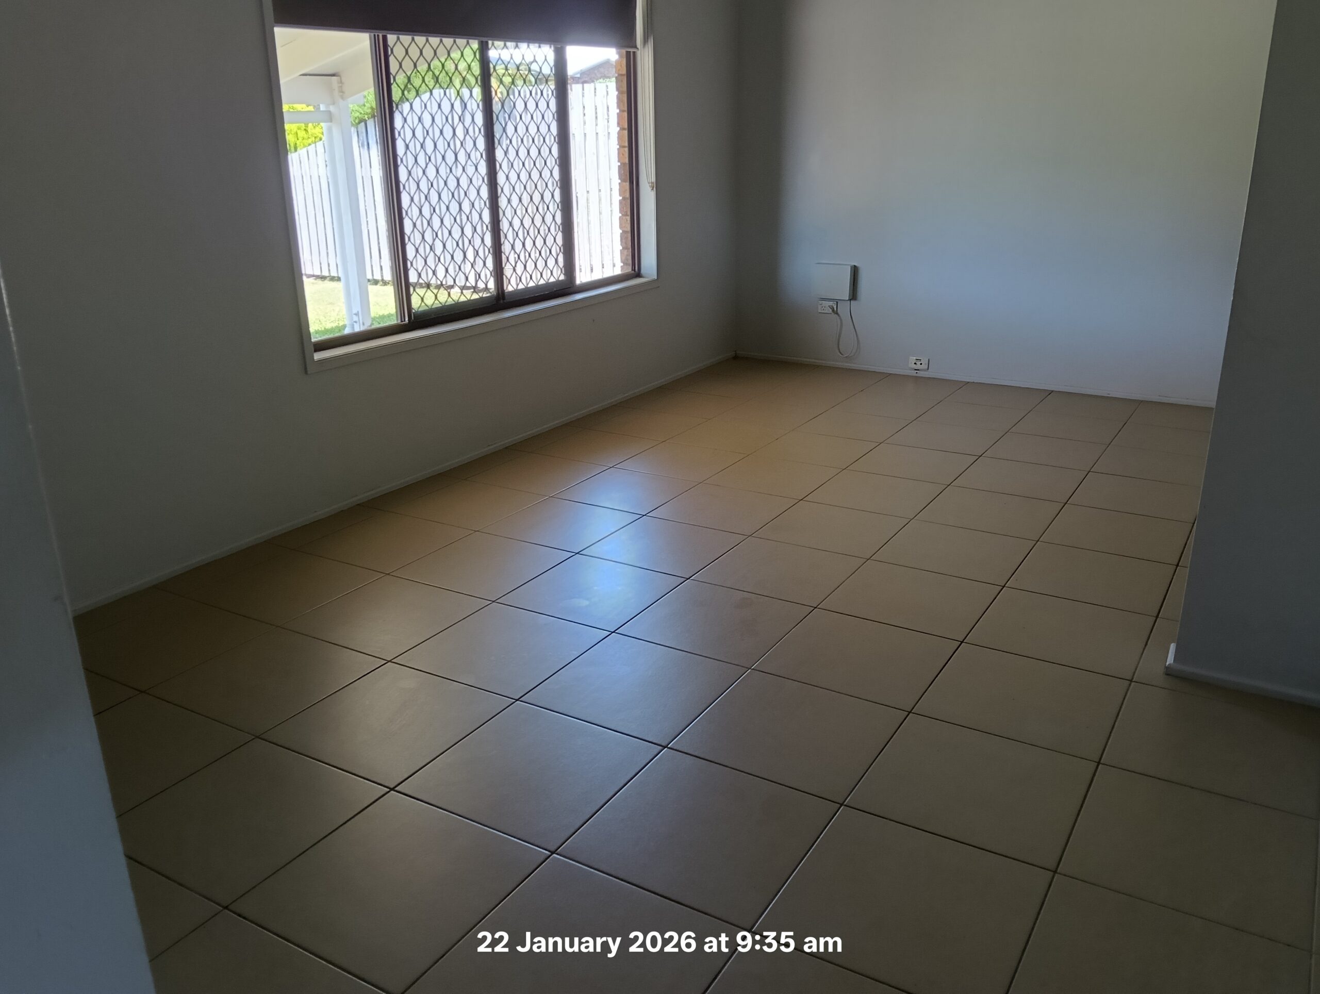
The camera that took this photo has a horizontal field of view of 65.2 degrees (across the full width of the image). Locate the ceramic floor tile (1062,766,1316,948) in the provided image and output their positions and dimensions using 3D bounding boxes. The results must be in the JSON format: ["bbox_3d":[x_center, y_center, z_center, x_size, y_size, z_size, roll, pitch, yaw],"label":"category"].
[{"bbox_3d":[1.127,0.743,2.171,0.459,0.010,0.459,10,22,30],"label":"ceramic floor tile"}]

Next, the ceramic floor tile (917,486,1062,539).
[{"bbox_3d":[1.263,0.054,3.951,0.445,0.010,0.445,11,22,30],"label":"ceramic floor tile"}]

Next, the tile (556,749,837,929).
[{"bbox_3d":[0.089,0.699,2.162,0.445,0.010,0.445,11,22,30],"label":"tile"}]

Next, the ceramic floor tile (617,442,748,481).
[{"bbox_3d":[0.102,-0.161,4.698,0.450,0.010,0.450,10,22,30],"label":"ceramic floor tile"}]

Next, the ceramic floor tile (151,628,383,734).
[{"bbox_3d":[-1.065,0.492,2.816,0.445,0.010,0.445,11,22,30],"label":"ceramic floor tile"}]

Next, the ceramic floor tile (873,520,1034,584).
[{"bbox_3d":[1.028,0.189,3.605,0.446,0.010,0.446,11,22,30],"label":"ceramic floor tile"}]

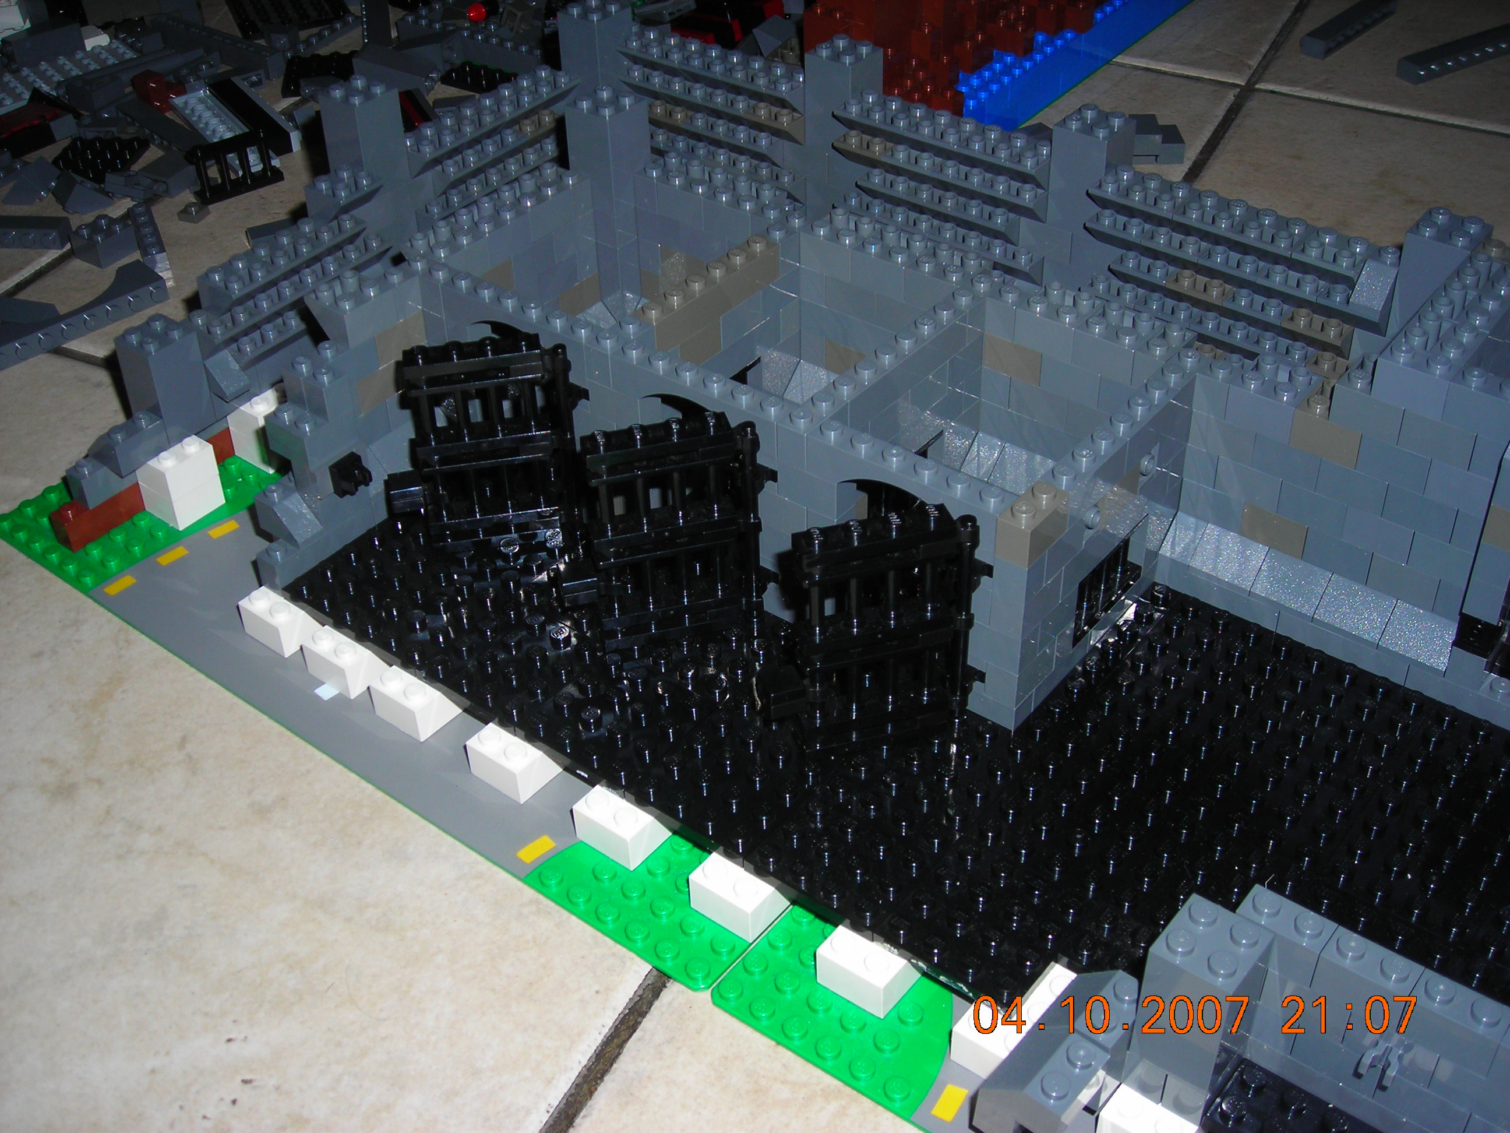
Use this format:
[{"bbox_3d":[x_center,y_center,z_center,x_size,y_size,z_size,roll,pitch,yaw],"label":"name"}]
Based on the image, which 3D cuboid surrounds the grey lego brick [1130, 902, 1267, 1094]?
[{"bbox_3d":[0.077,0.073,0.307,0.016,0.030,0.016,25,46,29],"label":"grey lego brick"}]

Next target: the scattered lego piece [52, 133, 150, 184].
[{"bbox_3d":[-0.242,-0.149,0.657,0.032,0.005,0.032,4,39,7],"label":"scattered lego piece"}]

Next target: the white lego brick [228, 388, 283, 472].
[{"bbox_3d":[-0.135,-0.040,0.495,0.016,0.020,0.016,25,47,30],"label":"white lego brick"}]

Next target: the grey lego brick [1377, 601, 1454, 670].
[{"bbox_3d":[0.148,0.014,0.393,0.016,0.010,0.016,25,47,30],"label":"grey lego brick"}]

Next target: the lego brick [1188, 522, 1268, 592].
[{"bbox_3d":[0.112,-0.004,0.417,0.016,0.010,0.016,25,46,29],"label":"lego brick"}]

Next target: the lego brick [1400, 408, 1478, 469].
[{"bbox_3d":[0.142,-0.028,0.370,0.016,0.010,0.008,25,47,30],"label":"lego brick"}]

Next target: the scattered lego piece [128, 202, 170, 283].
[{"bbox_3d":[-0.208,-0.113,0.613,0.008,0.009,0.041,-16,41,-18],"label":"scattered lego piece"}]

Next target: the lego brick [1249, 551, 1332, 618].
[{"bbox_3d":[0.124,0.002,0.410,0.016,0.010,0.016,25,46,29],"label":"lego brick"}]

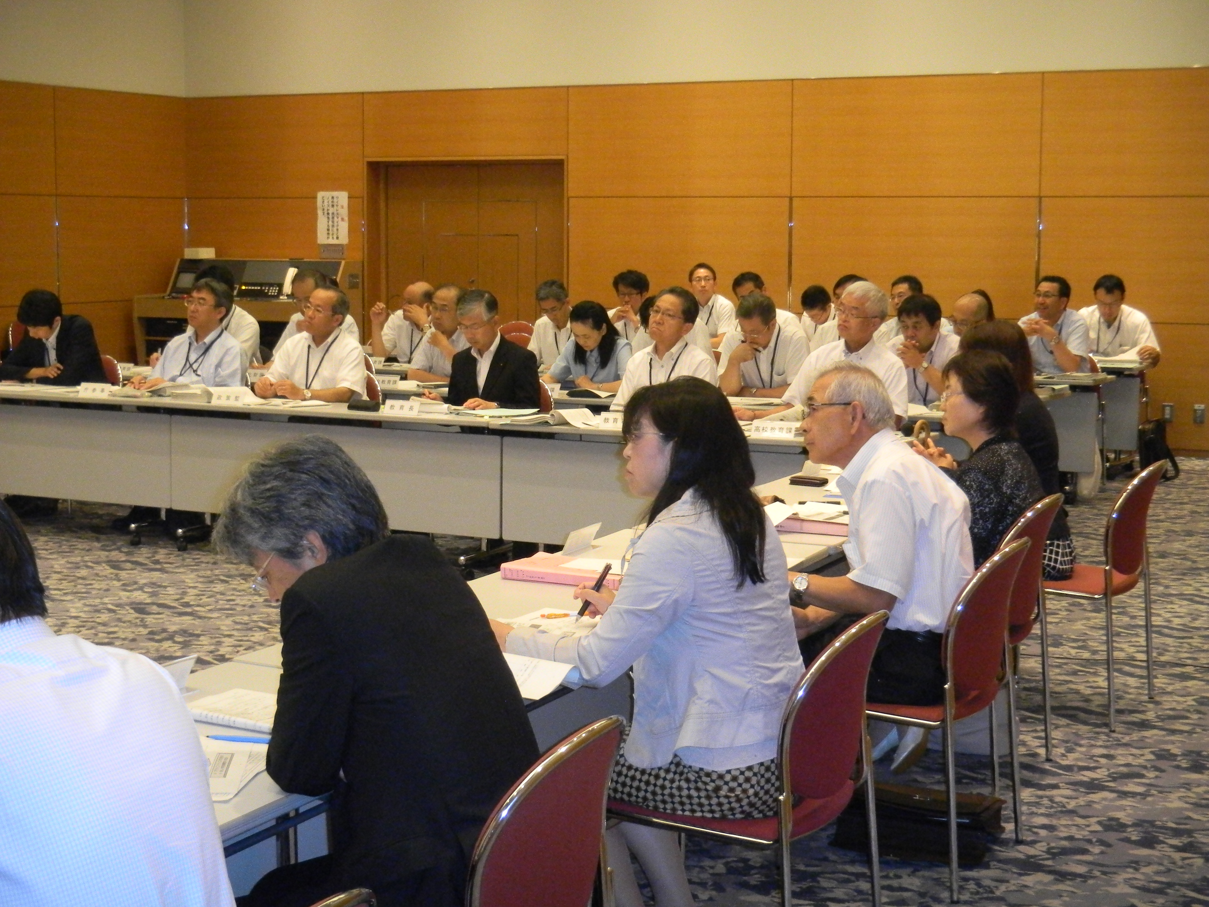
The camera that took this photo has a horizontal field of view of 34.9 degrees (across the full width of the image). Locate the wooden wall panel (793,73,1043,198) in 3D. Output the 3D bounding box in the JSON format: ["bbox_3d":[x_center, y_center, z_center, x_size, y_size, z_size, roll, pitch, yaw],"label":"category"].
[{"bbox_3d":[2.185,-2.238,13.553,1.820,0.851,0.030,4,8,26],"label":"wooden wall panel"}]

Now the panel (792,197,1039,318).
[{"bbox_3d":[2.156,-1.381,13.513,1.783,0.834,0.040,4,8,27],"label":"panel"}]

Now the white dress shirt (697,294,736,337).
[{"bbox_3d":[0.738,-0.843,13.649,0.500,0.590,0.360,3,7,22],"label":"white dress shirt"}]

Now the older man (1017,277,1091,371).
[{"bbox_3d":[2.592,-0.412,11.267,0.520,1.260,0.780,5,8,37],"label":"older man"}]

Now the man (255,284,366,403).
[{"bbox_3d":[-1.390,-0.185,9.199,0.540,1.216,0.660,5,8,33],"label":"man"}]

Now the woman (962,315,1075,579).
[{"bbox_3d":[1.236,0.187,6.207,0.640,1.226,0.480,4,8,27],"label":"woman"}]

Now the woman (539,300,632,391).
[{"bbox_3d":[-0.035,-0.199,9.699,0.500,1.134,0.660,4,8,30],"label":"woman"}]

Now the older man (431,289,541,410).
[{"bbox_3d":[-0.606,-0.146,8.950,0.540,1.240,0.800,4,8,27],"label":"older man"}]

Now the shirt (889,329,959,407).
[{"bbox_3d":[1.508,-0.306,9.225,0.520,0.580,0.400,4,8,27],"label":"shirt"}]

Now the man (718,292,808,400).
[{"bbox_3d":[0.770,-0.179,9.355,0.500,1.210,0.740,4,8,26],"label":"man"}]

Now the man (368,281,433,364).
[{"bbox_3d":[-1.169,-0.450,11.653,0.520,1.180,0.720,5,8,33],"label":"man"}]

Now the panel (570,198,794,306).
[{"bbox_3d":[0.532,-1.489,14.336,1.785,0.834,0.040,4,8,27],"label":"panel"}]

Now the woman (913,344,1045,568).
[{"bbox_3d":[0.917,0.296,5.416,0.700,1.200,0.460,4,8,29],"label":"woman"}]

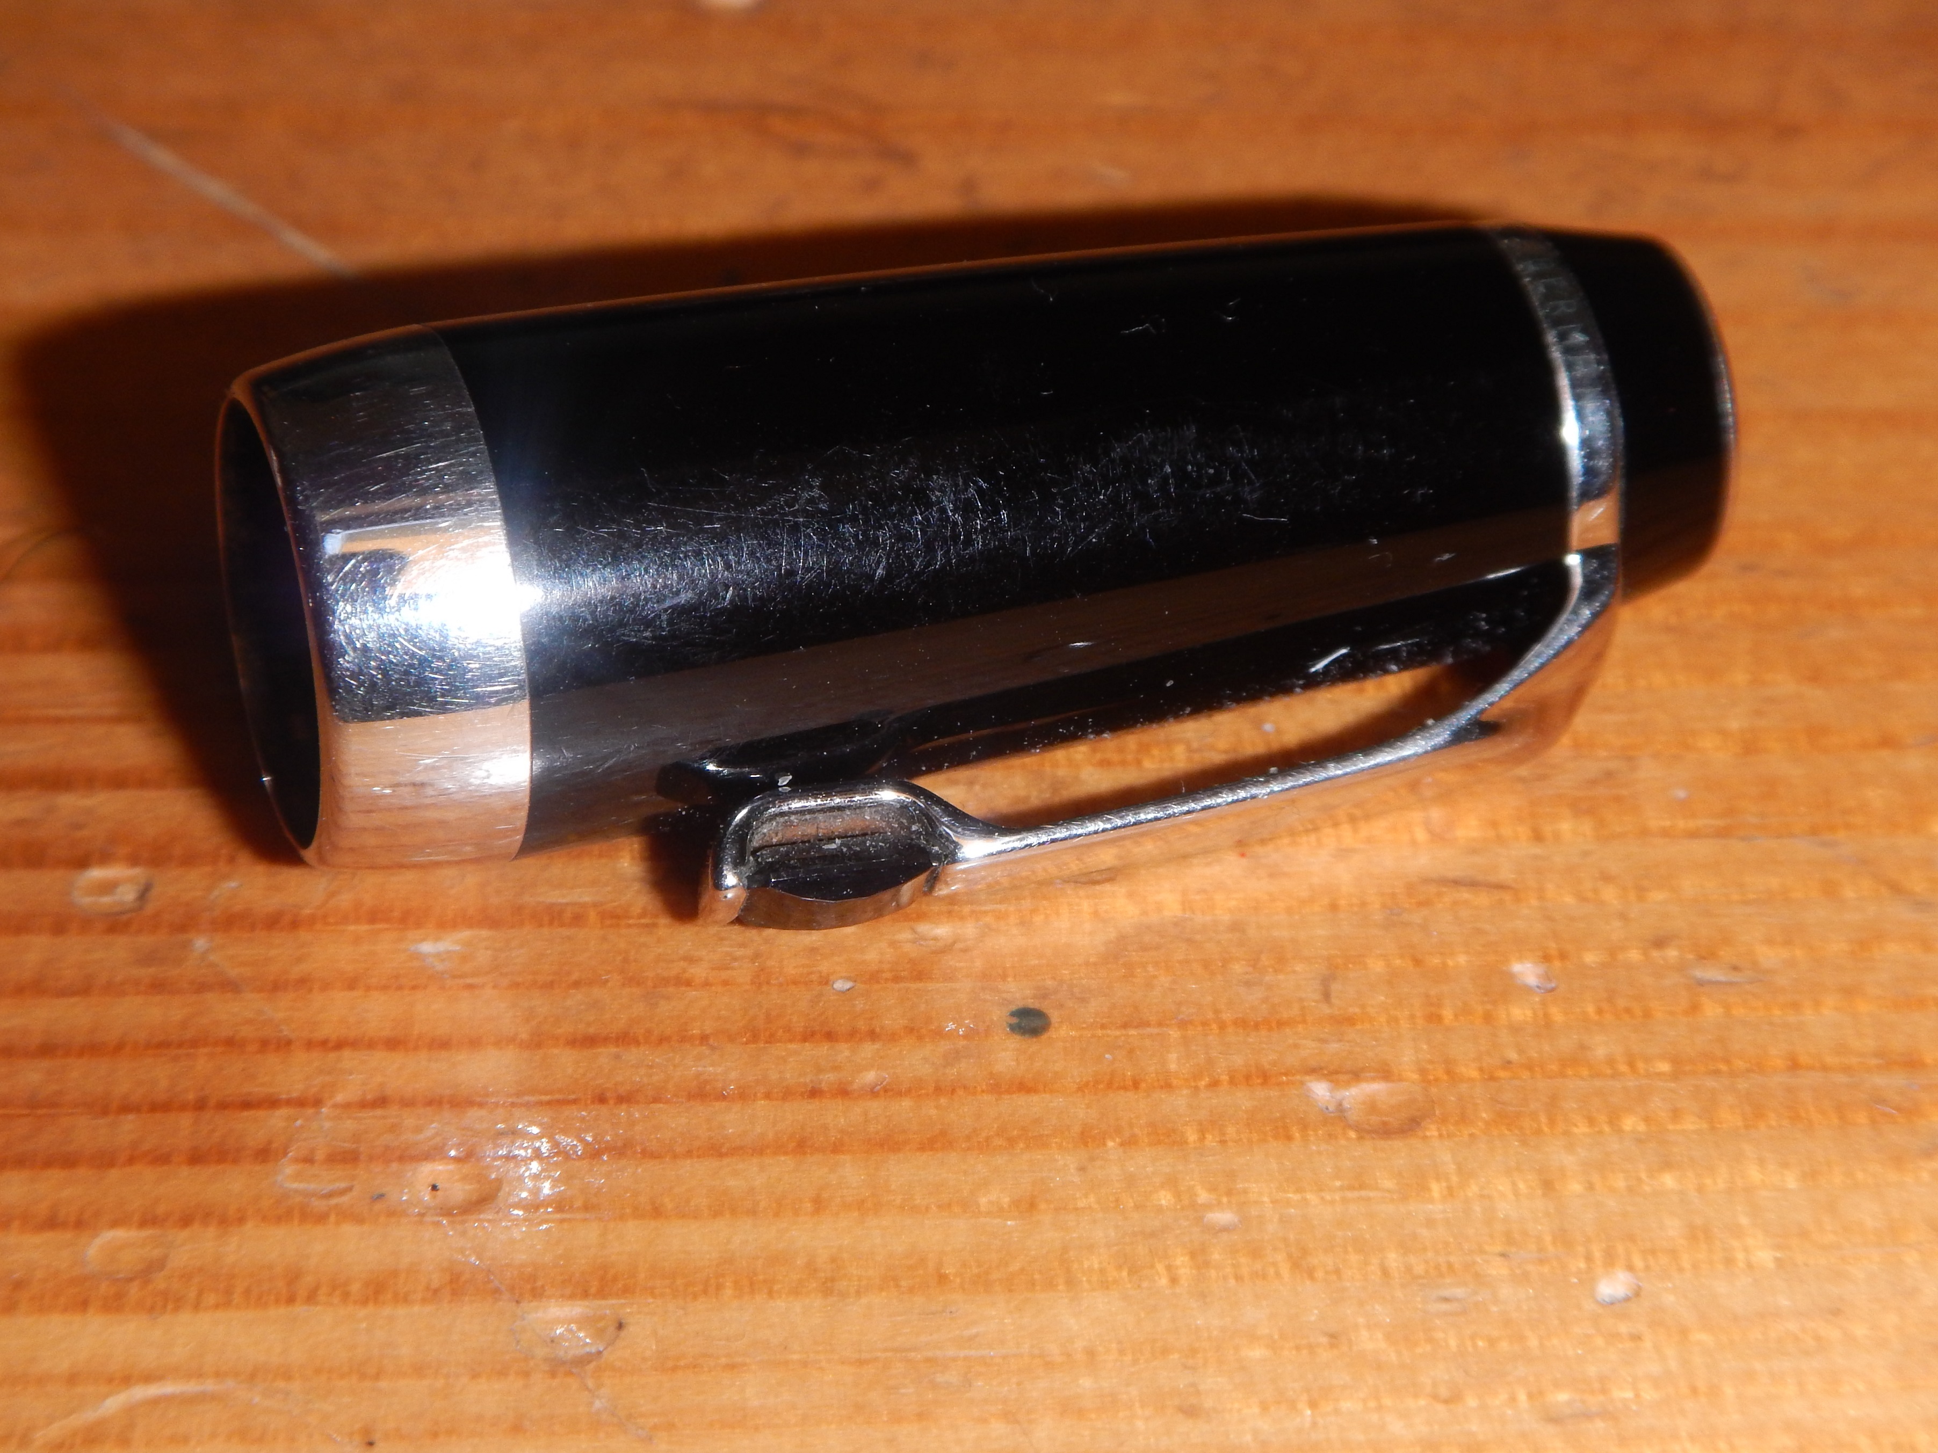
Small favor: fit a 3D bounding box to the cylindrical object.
[{"bbox_3d":[0.001,-0.006,0.136,0.040,0.014,0.014,-9,40,-17],"label":"cylindrical object"}]

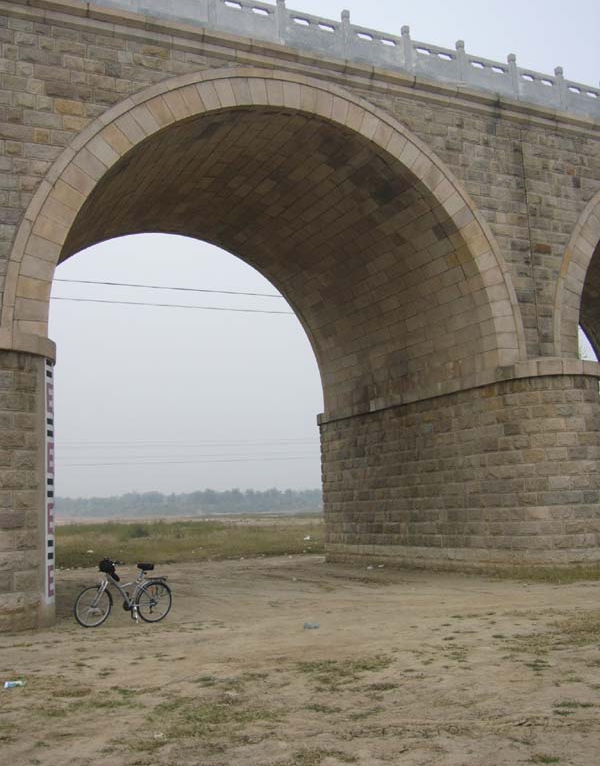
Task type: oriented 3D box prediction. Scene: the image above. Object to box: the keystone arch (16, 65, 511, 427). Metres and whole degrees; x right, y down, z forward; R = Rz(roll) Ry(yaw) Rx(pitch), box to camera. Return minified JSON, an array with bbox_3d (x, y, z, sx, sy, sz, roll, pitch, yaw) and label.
[{"bbox_3d":[-1.897,-2.852,20.549,11.552,6.179,8.675,2,-10,-27],"label":"keystone arch"}]

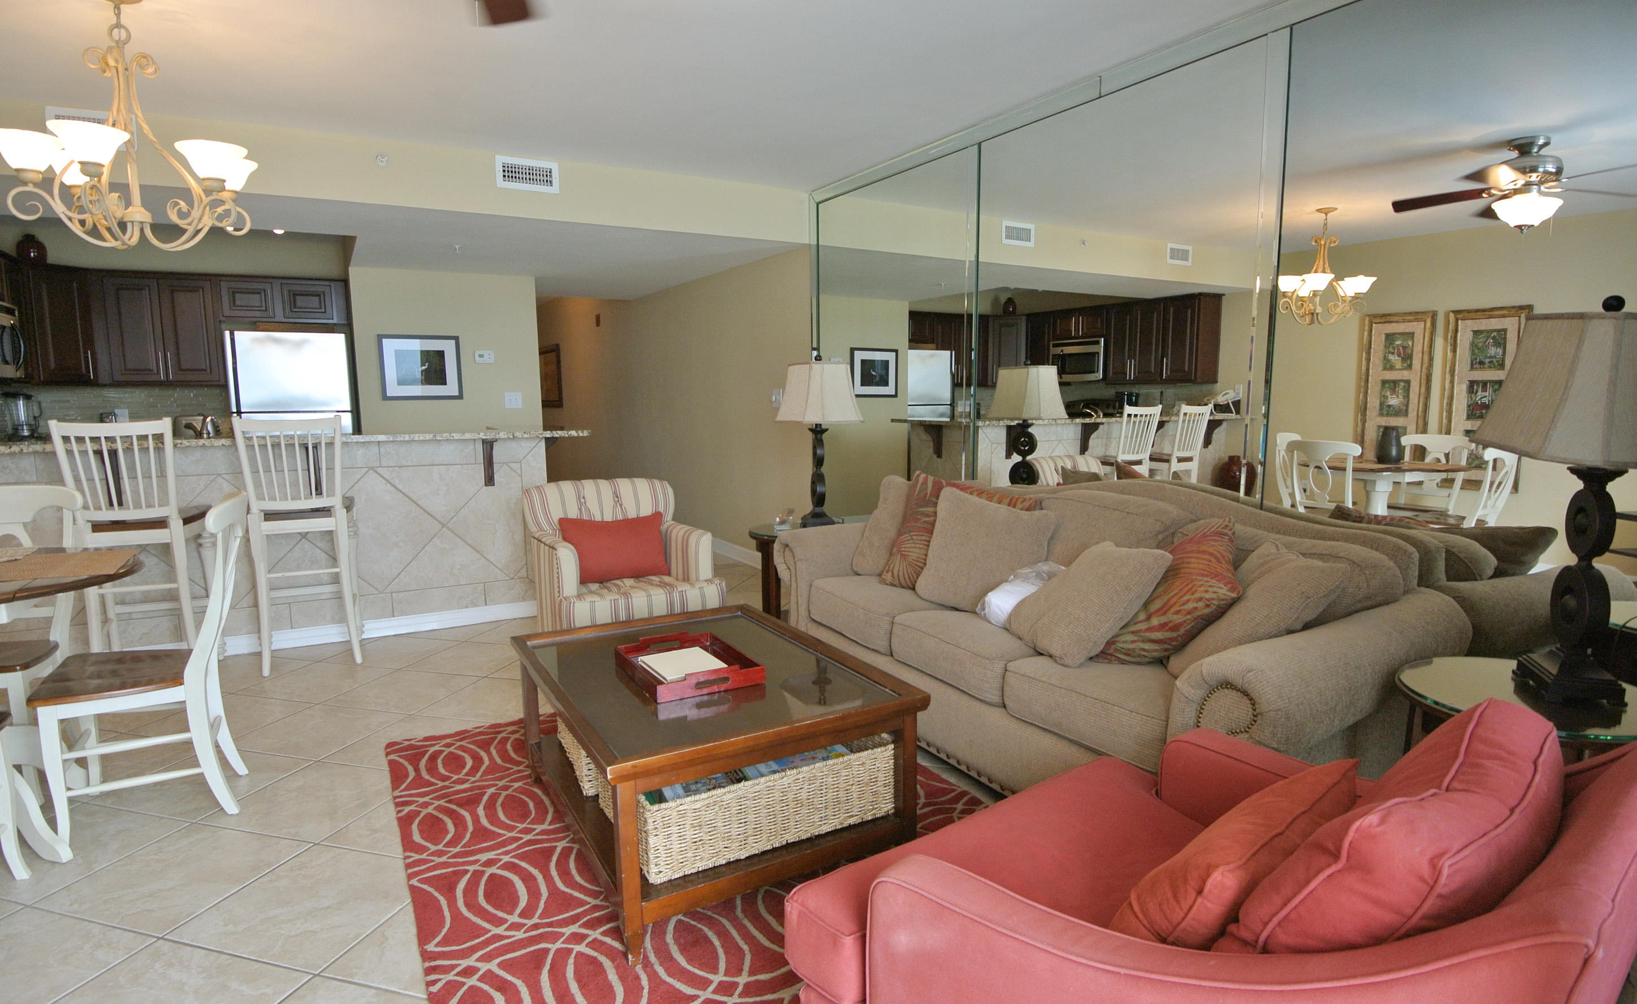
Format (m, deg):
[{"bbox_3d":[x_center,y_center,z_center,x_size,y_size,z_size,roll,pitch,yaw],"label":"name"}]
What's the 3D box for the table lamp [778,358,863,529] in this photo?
[{"bbox_3d":[0.000,-0.277,3.995,0.420,0.810,0.450,0,7,0],"label":"table lamp"}]

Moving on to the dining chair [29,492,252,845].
[{"bbox_3d":[-2.064,0.483,2.546,0.520,0.945,0.455,-4,8,-27],"label":"dining chair"}]

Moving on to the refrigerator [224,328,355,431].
[{"bbox_3d":[-3.955,-0.389,6.234,0.735,1.745,0.760,-4,8,-31],"label":"refrigerator"}]

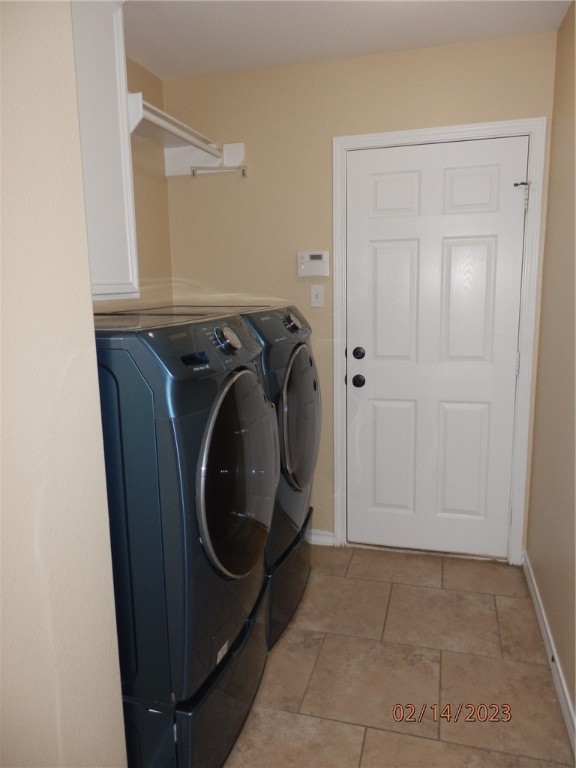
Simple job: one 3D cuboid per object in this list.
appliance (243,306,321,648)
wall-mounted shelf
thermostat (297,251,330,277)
[{"bbox_3d":[-0.271,0.336,2.463,0.820,1.322,0.688,2,10,15],"label":"appliance"},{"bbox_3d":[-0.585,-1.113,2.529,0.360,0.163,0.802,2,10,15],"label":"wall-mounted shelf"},{"bbox_3d":[0.129,-0.612,2.824,0.160,0.131,0.030,2,10,15],"label":"thermostat"}]

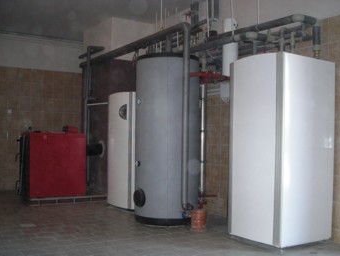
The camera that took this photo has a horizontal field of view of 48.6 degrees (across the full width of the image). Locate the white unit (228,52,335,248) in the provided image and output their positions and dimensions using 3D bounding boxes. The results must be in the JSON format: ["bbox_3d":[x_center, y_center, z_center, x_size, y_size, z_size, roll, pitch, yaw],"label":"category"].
[{"bbox_3d":[1.152,0.218,3.935,0.772,1.800,0.707,2,-1,-32],"label":"white unit"}]

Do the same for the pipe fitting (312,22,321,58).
[{"bbox_3d":[1.500,-0.891,3.849,0.080,0.376,0.080,2,-1,-32],"label":"pipe fitting"}]

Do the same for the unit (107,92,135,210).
[{"bbox_3d":[-0.415,0.326,5.494,0.720,1.574,0.701,2,-1,-39],"label":"unit"}]

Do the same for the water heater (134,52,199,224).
[{"bbox_3d":[-0.033,0.131,4.652,0.802,1.948,0.792,1,-1,0],"label":"water heater"}]

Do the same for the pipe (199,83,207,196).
[{"bbox_3d":[0.415,0.145,4.748,0.085,1.438,0.085,1,-1,0],"label":"pipe"}]

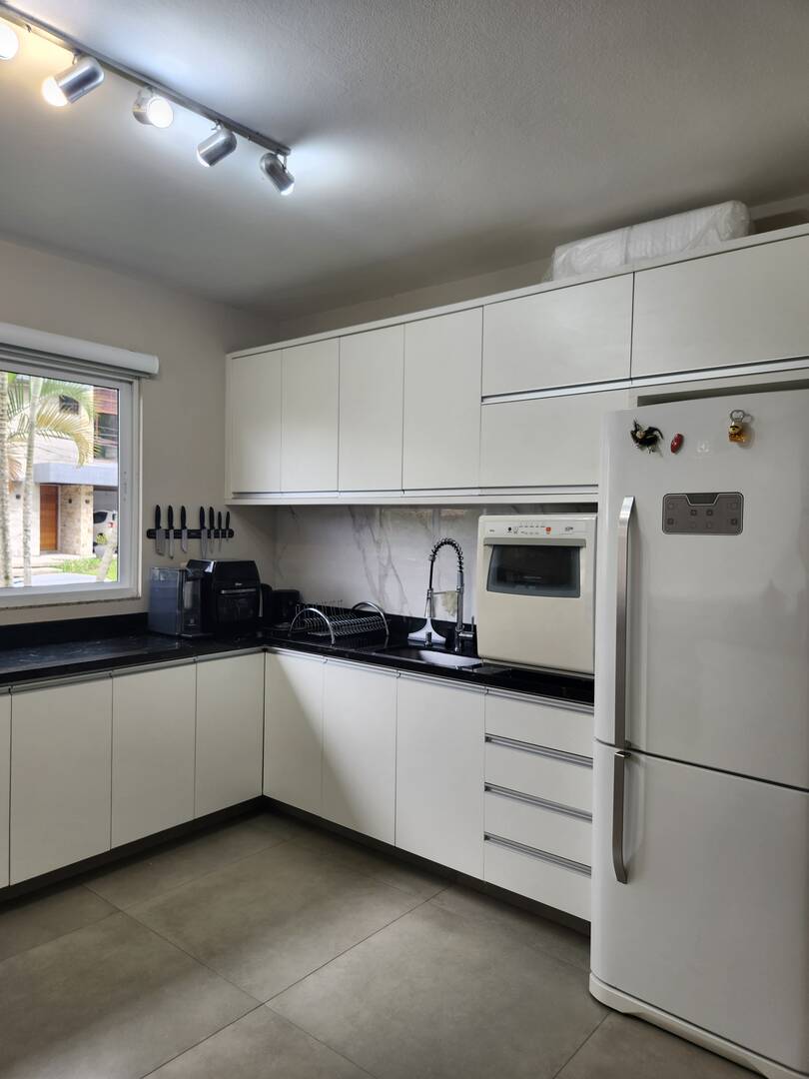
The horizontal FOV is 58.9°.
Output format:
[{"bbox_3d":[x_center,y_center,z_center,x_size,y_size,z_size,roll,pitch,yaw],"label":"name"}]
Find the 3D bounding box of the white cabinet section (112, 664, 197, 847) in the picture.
[{"bbox_3d":[-1.315,0.938,3.351,0.550,0.733,0.413,2,1,39],"label":"white cabinet section"}]

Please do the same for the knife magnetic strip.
[{"bbox_3d":[-1.151,-0.027,3.893,0.020,0.048,0.543,2,1,40],"label":"knife magnetic strip"}]

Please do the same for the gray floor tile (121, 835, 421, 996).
[{"bbox_3d":[-0.490,1.422,2.764,0.800,0.015,0.800,2,1,39],"label":"gray floor tile"}]

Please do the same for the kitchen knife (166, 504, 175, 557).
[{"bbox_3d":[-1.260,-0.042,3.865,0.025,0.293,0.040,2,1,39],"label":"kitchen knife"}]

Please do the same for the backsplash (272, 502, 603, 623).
[{"bbox_3d":[0.003,0.111,3.775,2.110,0.600,0.020,2,1,39],"label":"backsplash"}]

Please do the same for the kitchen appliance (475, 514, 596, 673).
[{"bbox_3d":[0.631,0.211,2.930,0.512,0.610,0.410,2,1,40],"label":"kitchen appliance"}]

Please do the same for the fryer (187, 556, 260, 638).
[{"bbox_3d":[-0.938,0.301,3.730,0.265,0.375,0.300,0,1,-40],"label":"fryer"}]

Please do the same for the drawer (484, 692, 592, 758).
[{"bbox_3d":[0.634,0.657,2.777,0.443,0.169,0.500,2,1,40],"label":"drawer"}]

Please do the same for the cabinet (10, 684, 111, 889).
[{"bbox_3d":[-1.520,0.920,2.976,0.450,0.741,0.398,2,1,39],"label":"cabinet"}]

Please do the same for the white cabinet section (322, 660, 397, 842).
[{"bbox_3d":[-0.038,0.957,3.458,0.454,0.733,0.550,2,1,39],"label":"white cabinet section"}]

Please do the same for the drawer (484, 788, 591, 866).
[{"bbox_3d":[0.630,1.027,2.784,0.443,0.182,0.500,2,1,40],"label":"drawer"}]

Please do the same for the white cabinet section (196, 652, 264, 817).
[{"bbox_3d":[-1.057,0.936,3.669,0.550,0.733,0.406,2,1,39],"label":"white cabinet section"}]

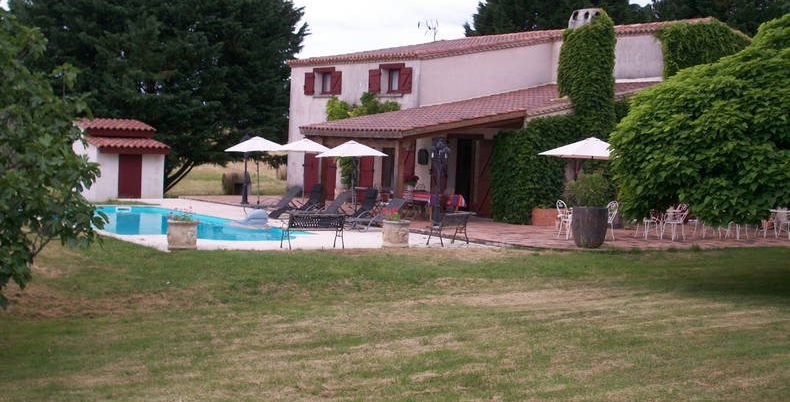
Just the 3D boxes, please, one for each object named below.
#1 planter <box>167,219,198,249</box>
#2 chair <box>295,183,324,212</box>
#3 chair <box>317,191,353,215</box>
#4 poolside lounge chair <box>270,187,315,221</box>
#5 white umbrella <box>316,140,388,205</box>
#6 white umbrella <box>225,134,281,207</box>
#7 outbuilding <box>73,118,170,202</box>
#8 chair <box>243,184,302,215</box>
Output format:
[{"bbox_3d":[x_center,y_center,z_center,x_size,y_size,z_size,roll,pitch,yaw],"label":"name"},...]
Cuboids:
[{"bbox_3d":[-4.430,0.692,25.736,0.610,0.580,0.610,2,3,0],"label":"planter"},{"bbox_3d":[-2.724,0.036,35.775,1.500,1.080,0.680,1,3,-27],"label":"chair"},{"bbox_3d":[-2.006,0.172,34.878,1.750,0.950,0.660,2,3,-11],"label":"chair"},{"bbox_3d":[-2.913,0.078,35.576,1.600,1.000,0.680,1,3,-27],"label":"poolside lounge chair"},{"bbox_3d":[-1.144,-0.603,36.643,2.100,2.400,2.100,2,3,0],"label":"white umbrella"},{"bbox_3d":[-4.495,-0.940,40.943,2.100,2.400,2.100,2,3,0],"label":"white umbrella"},{"bbox_3d":[-10.083,-1.573,44.848,3.000,2.850,2.800,0,3,-37],"label":"outbuilding"},{"bbox_3d":[-3.670,0.002,37.078,1.800,0.950,0.660,2,3,-7],"label":"chair"}]

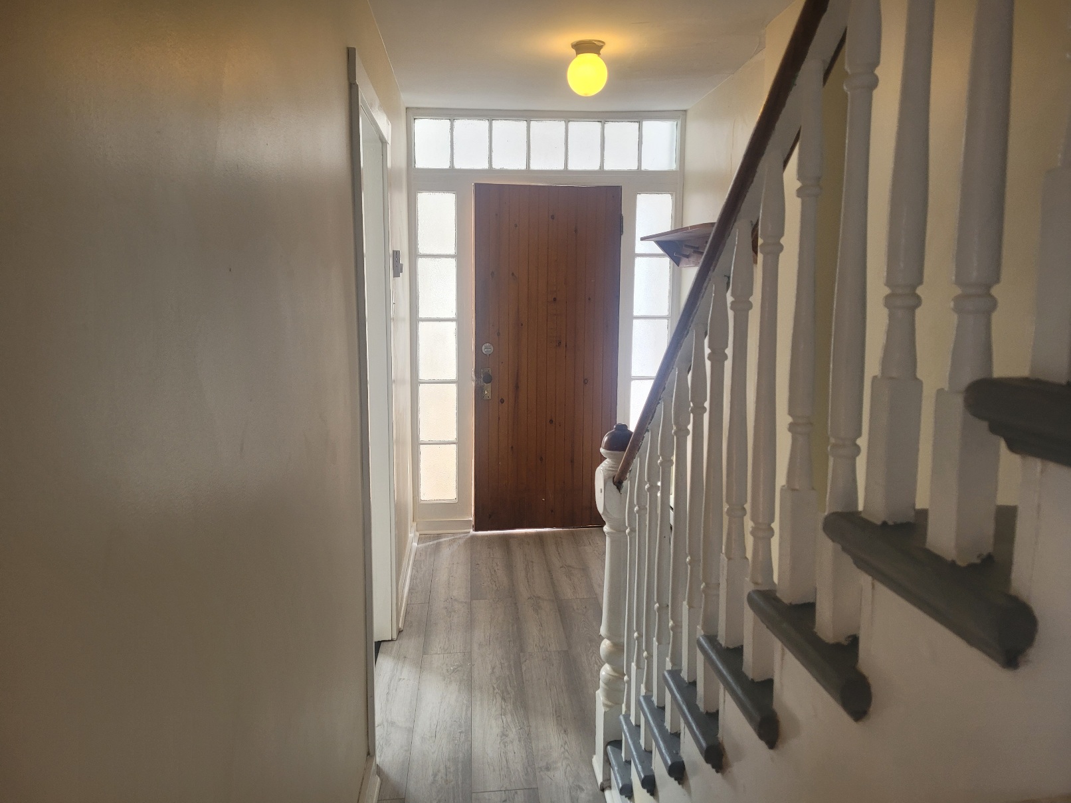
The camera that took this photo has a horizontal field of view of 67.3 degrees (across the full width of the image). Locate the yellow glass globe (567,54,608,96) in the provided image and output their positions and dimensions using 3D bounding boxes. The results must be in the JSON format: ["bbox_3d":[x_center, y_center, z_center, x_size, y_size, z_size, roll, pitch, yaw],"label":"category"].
[{"bbox_3d":[0.204,-1.277,3.154,0.155,0.152,0.155,0,8,-4],"label":"yellow glass globe"}]

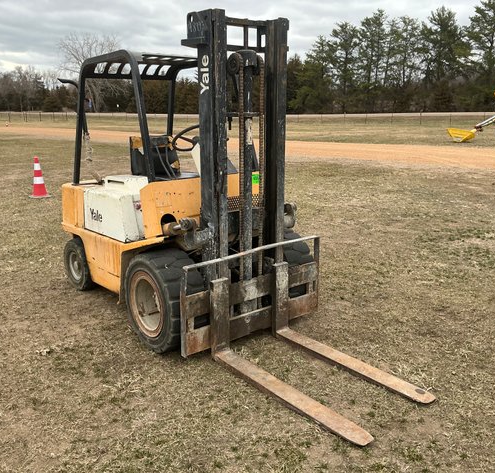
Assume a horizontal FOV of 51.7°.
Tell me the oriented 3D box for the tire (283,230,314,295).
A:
[{"bbox_3d":[0.227,0.272,4.185,0.279,0.661,0.661,-12,18,-38],"label":"tire"}]

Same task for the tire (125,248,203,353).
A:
[{"bbox_3d":[-0.574,0.435,3.536,0.279,0.661,0.661,-12,18,-38],"label":"tire"}]

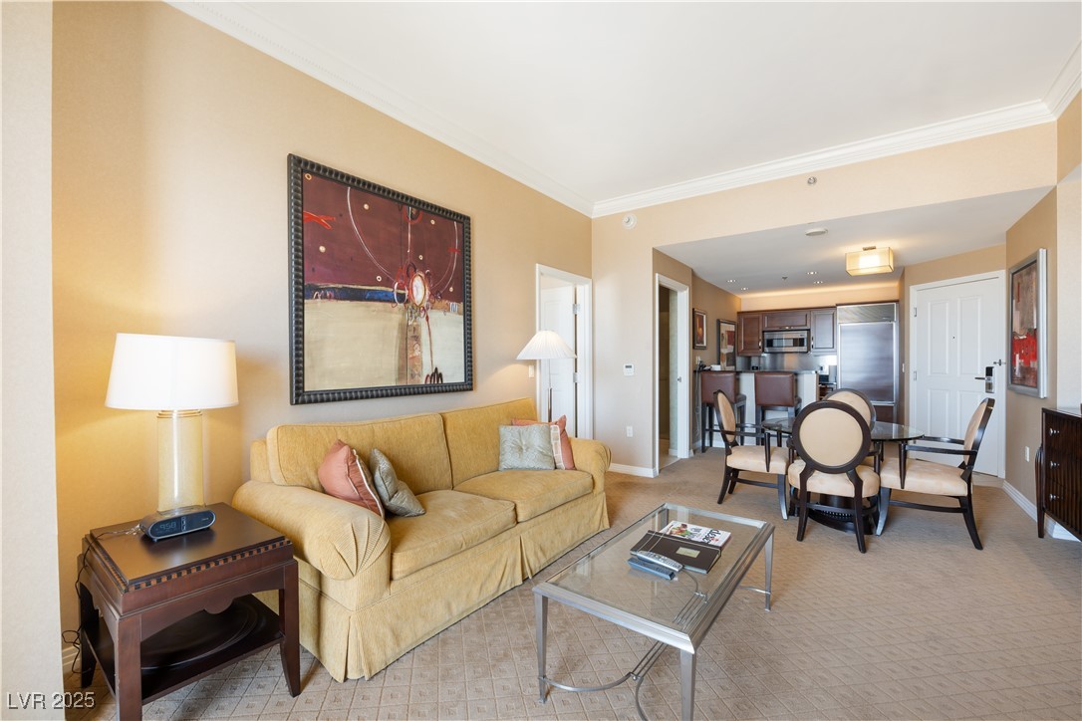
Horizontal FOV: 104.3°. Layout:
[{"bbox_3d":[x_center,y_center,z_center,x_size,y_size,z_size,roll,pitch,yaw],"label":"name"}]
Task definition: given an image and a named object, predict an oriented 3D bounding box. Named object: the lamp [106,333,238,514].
[{"bbox_3d":[-1.515,0.285,1.765,0.410,0.775,0.410,0,0,40],"label":"lamp"}]

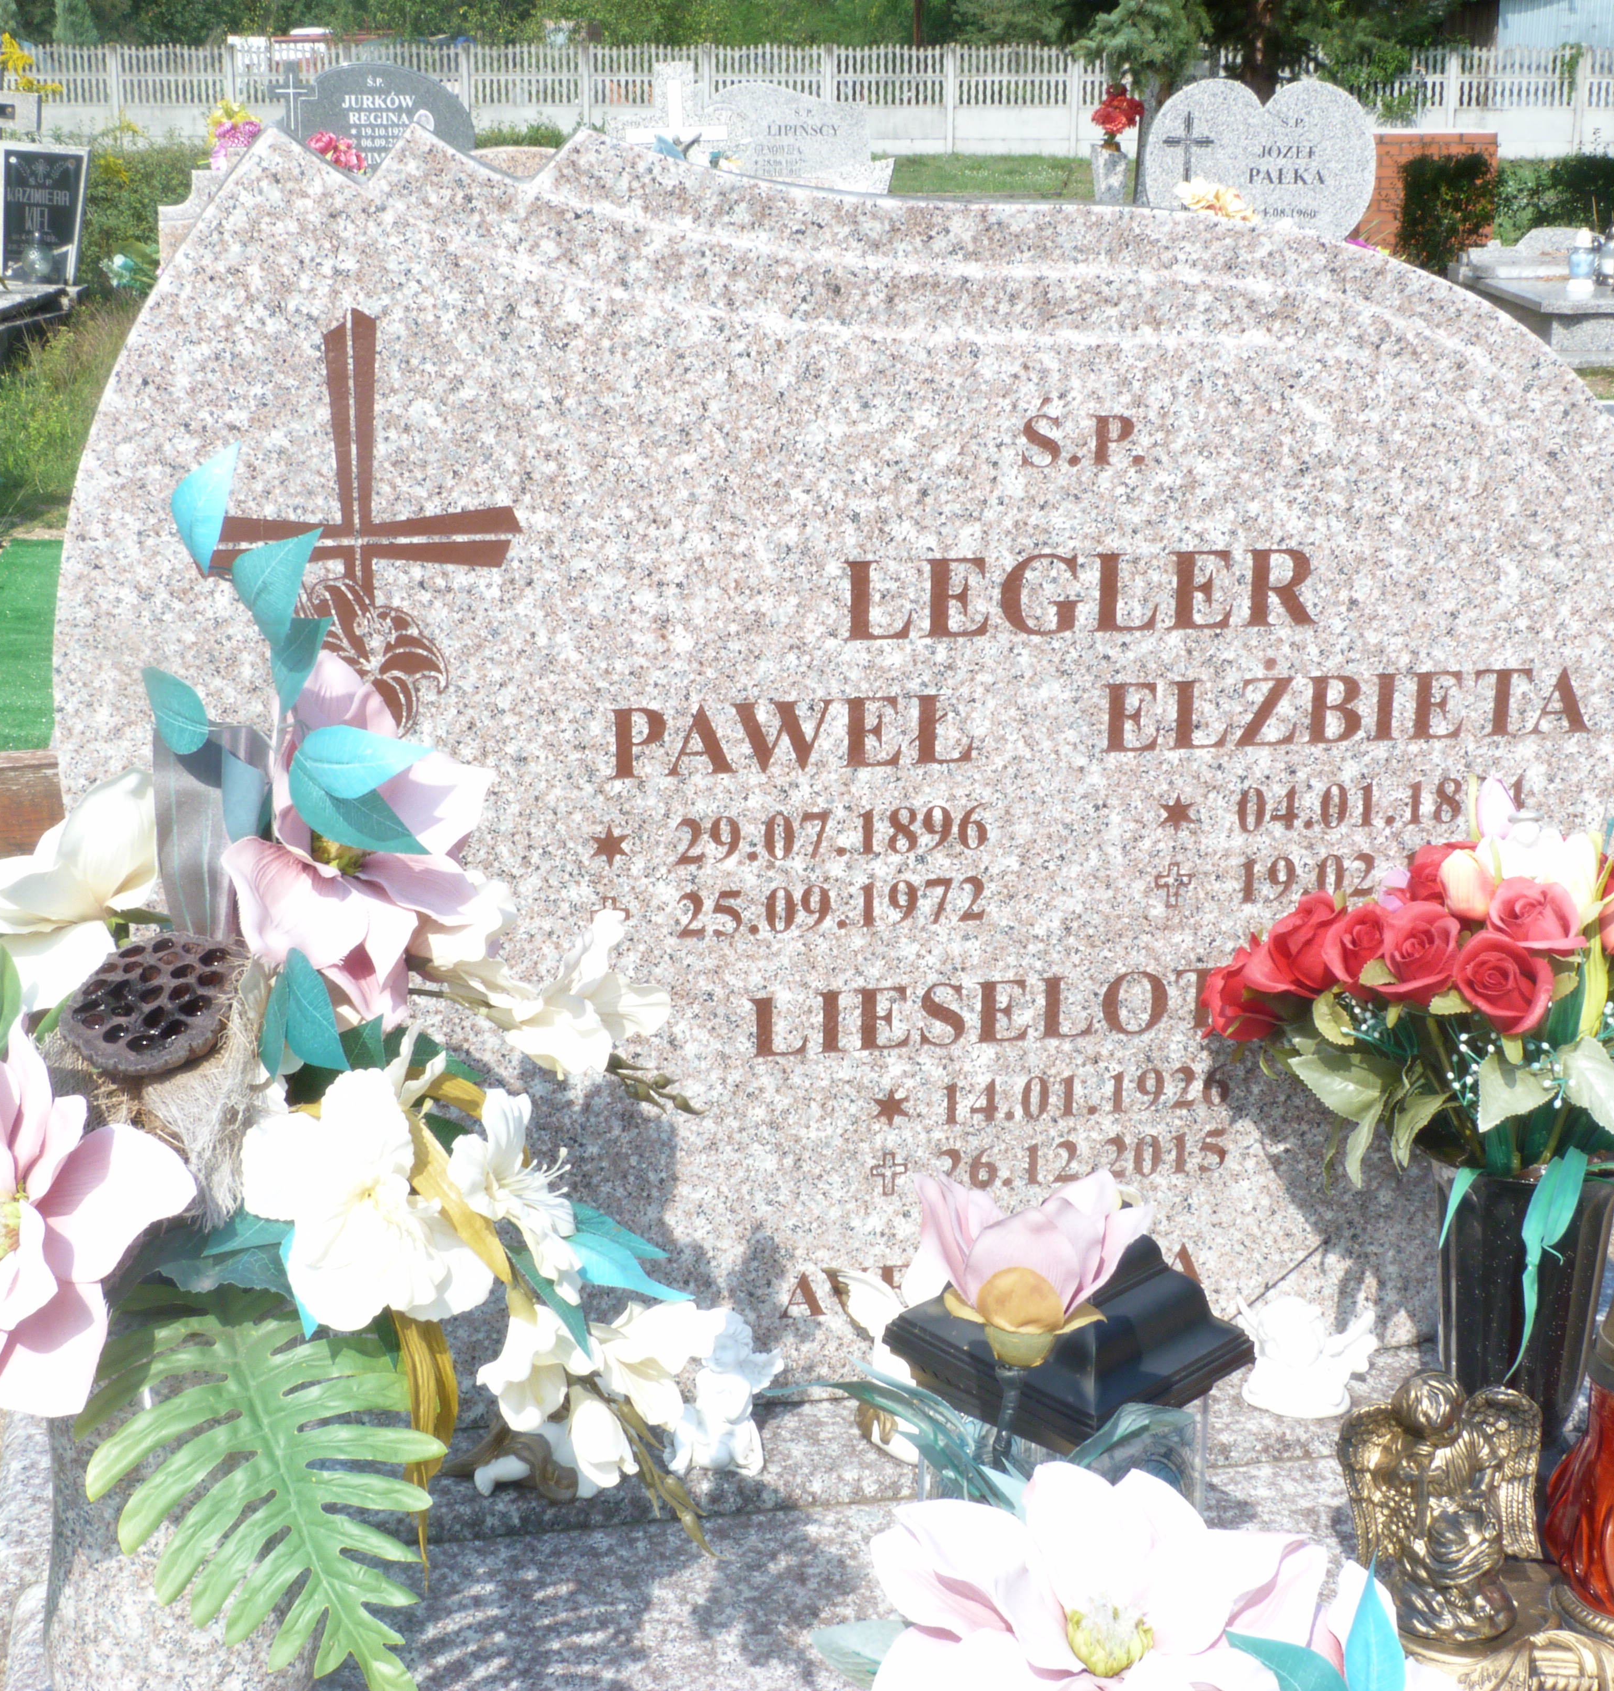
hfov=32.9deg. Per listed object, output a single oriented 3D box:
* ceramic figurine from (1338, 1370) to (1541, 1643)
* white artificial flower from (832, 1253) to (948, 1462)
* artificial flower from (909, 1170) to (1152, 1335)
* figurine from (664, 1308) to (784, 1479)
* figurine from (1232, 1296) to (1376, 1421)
[{"bbox_3d":[0.343,0.343,1.484,0.108,0.152,0.080,0,16,2],"label":"ceramic figurine"},{"bbox_3d":[0.057,0.324,1.743,0.090,0.125,0.080,-3,16,-11],"label":"white artificial flower"},{"bbox_3d":[0.115,0.201,1.407,0.122,0.078,0.110,-3,16,-11],"label":"artificial flower"},{"bbox_3d":[-0.054,0.341,1.742,0.074,0.100,0.065,3,16,12],"label":"figurine"},{"bbox_3d":[0.331,0.332,1.823,0.092,0.072,0.065,1,16,3],"label":"figurine"}]

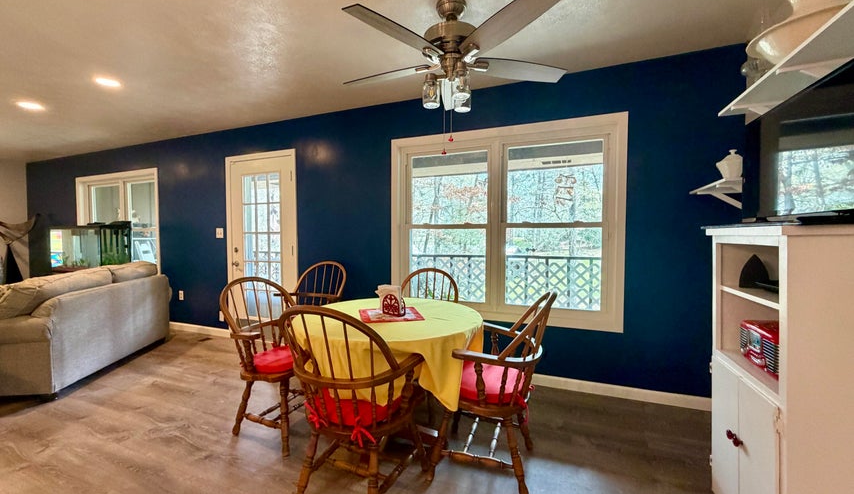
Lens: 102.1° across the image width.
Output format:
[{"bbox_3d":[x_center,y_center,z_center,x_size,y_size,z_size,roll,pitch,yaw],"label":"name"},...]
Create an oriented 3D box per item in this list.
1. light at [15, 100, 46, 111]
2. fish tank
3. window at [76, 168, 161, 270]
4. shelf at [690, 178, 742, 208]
[{"bbox_3d":[-3.795,-1.350,3.306,0.175,0.030,0.175,1,2,22],"label":"light"},{"bbox_3d":[-4.537,0.019,4.657,1.210,0.620,0.330,1,2,22],"label":"fish tank"},{"bbox_3d":[-4.354,-0.227,4.853,1.900,1.605,0.110,1,2,22],"label":"window"},{"bbox_3d":[1.834,-0.284,2.051,0.290,0.175,0.560,1,2,22],"label":"shelf"}]

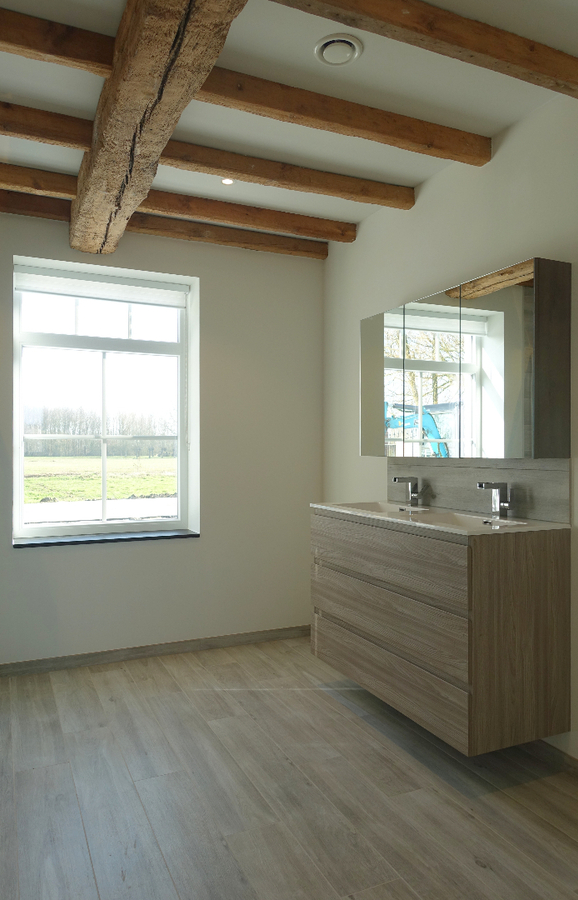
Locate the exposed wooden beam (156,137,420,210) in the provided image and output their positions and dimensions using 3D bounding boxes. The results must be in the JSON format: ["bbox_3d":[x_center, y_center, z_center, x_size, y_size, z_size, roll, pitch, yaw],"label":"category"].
[{"bbox_3d":[0.028,-1.369,3.006,1.376,0.100,0.088,0,0,-23],"label":"exposed wooden beam"}]

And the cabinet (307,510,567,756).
[{"bbox_3d":[0.609,0.696,2.767,0.513,0.789,1.200,0,0,-25],"label":"cabinet"}]

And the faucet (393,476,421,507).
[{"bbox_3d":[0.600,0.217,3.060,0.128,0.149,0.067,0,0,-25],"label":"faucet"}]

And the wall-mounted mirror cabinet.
[{"bbox_3d":[0.752,-0.344,2.848,0.194,0.758,1.223,0,0,-25],"label":"wall-mounted mirror cabinet"}]

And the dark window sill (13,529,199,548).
[{"bbox_3d":[-1.092,0.537,3.650,1.064,0.022,0.260,0,0,-25],"label":"dark window sill"}]

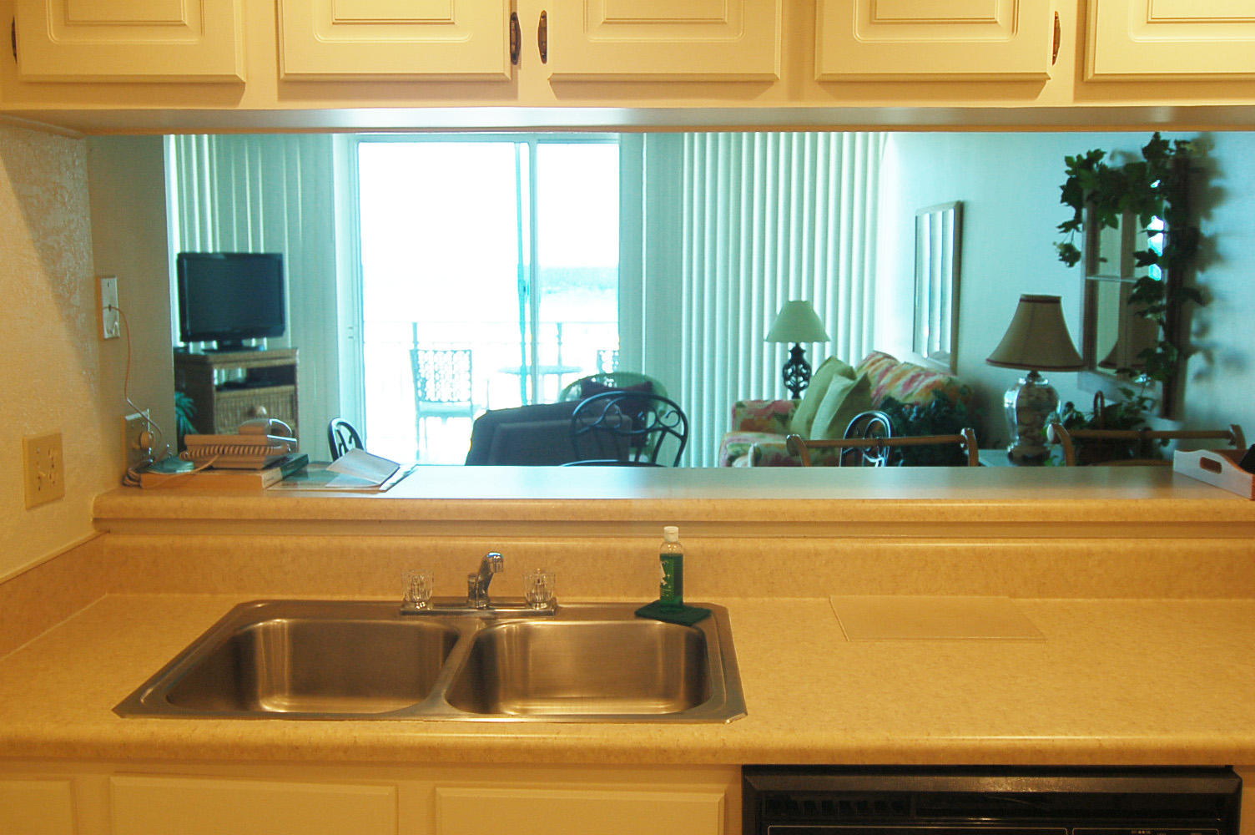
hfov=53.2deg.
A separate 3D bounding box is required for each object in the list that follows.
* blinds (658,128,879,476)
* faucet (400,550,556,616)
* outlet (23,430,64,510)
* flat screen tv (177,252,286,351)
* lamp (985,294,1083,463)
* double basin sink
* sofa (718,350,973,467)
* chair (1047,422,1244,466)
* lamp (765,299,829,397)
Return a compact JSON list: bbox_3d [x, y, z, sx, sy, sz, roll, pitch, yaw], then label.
[{"bbox_3d":[0.957,-0.770,8.305,1.430,2.420,0.100,0,7,1],"label":"blinds"},{"bbox_3d":[-0.243,0.259,2.018,0.256,0.150,0.210,-1,7,-5],"label":"faucet"},{"bbox_3d":[-0.933,0.083,2.012,0.012,0.115,0.117,0,7,1],"label":"outlet"},{"bbox_3d":[-2.367,-0.690,7.492,0.210,0.580,0.780,5,9,35],"label":"flat screen tv"},{"bbox_3d":[1.416,-0.131,4.376,0.340,0.600,0.340,0,7,1],"label":"lamp"},{"bbox_3d":[-0.255,0.431,1.889,0.836,0.170,0.560,0,7,1],"label":"double basin sink"},{"bbox_3d":[1.080,0.179,6.779,1.020,0.940,2.000,0,7,1],"label":"sofa"},{"bbox_3d":[1.194,0.596,2.768,0.480,1.120,0.540,0,7,1],"label":"chair"},{"bbox_3d":[1.084,-0.407,7.995,0.405,0.670,0.405,0,7,1],"label":"lamp"}]

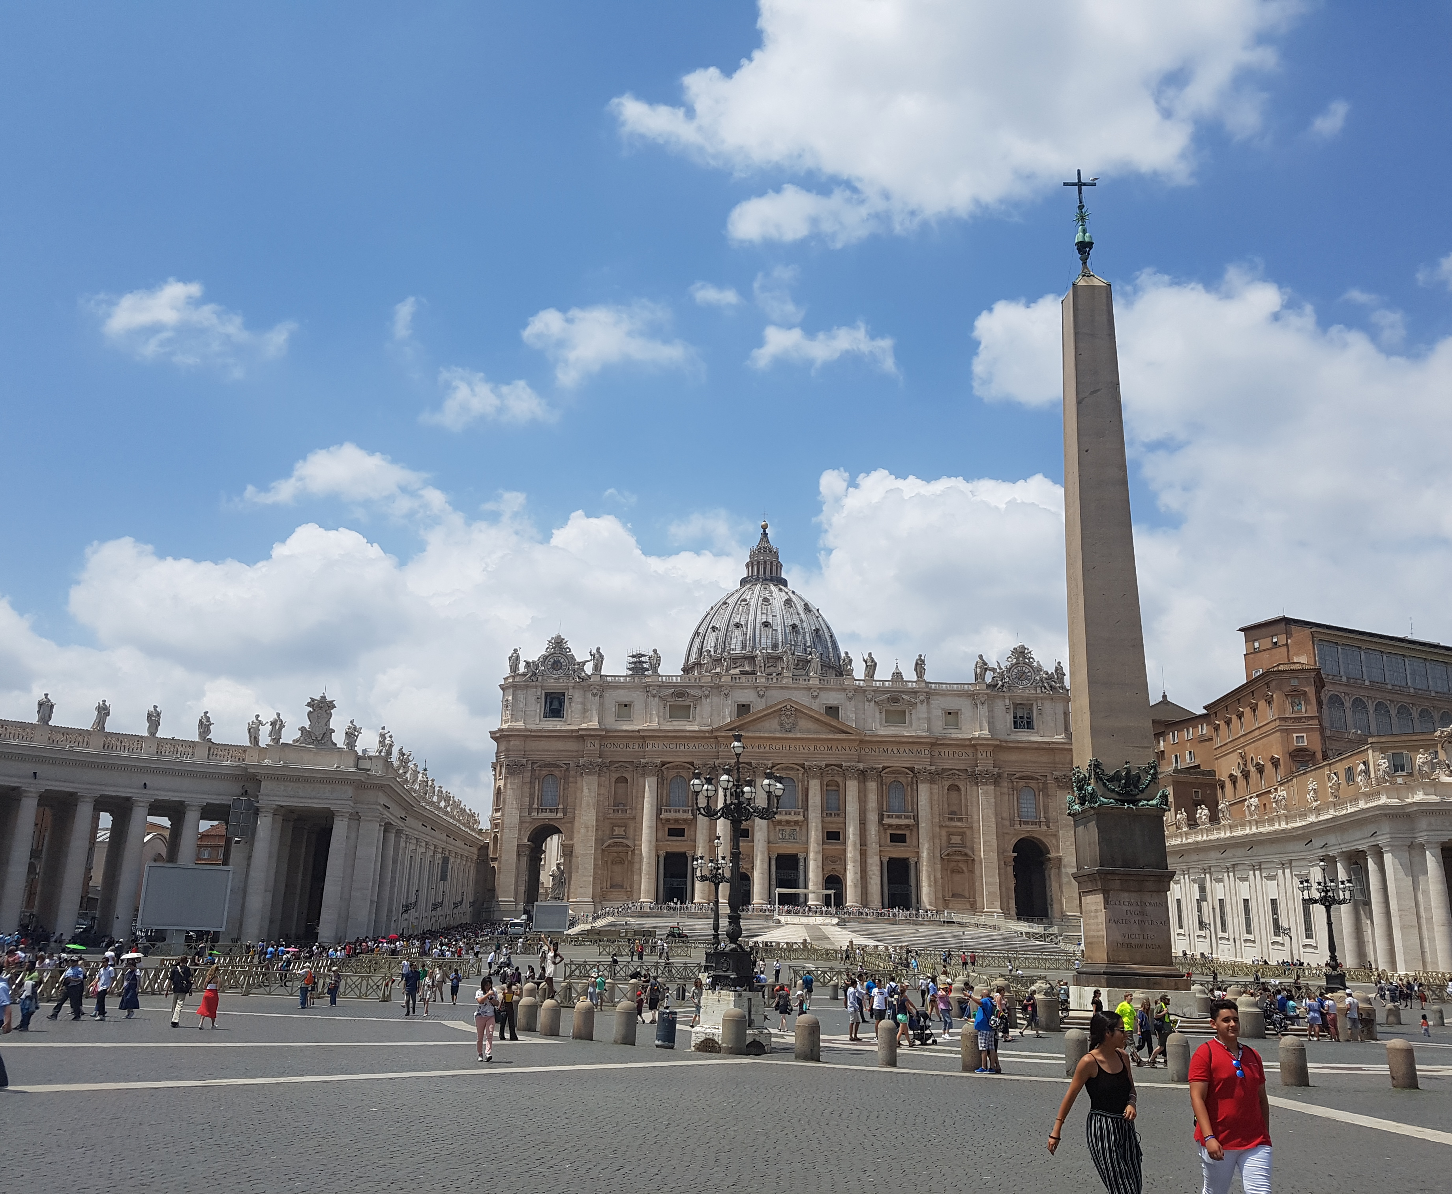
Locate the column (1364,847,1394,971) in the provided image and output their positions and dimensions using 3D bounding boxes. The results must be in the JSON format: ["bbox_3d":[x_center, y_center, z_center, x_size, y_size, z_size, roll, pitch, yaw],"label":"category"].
[{"bbox_3d":[65.182,31.021,118.835,1.750,12.167,1.750,-7,-17,27],"label":"column"}]

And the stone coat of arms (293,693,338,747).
[{"bbox_3d":[-41.090,12.414,119.804,4.000,5.355,1.400,12,-19,-32],"label":"stone coat of arms"}]

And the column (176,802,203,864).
[{"bbox_3d":[-50.372,25.520,111.103,1.800,12.800,1.800,12,-19,-31],"label":"column"}]

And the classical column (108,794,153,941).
[{"bbox_3d":[-50.270,23.228,101.420,1.750,12.167,1.750,9,-17,-24],"label":"classical column"}]

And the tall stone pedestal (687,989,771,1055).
[{"bbox_3d":[0.182,10.302,29.102,1.420,1.429,1.420,-14,-23,43],"label":"tall stone pedestal"}]

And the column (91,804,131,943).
[{"bbox_3d":[-61.155,27.785,119.811,2.000,12.830,2.000,1,-16,0],"label":"column"}]

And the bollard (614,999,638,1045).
[{"bbox_3d":[-2.605,11.151,31.309,0.580,1.064,0.580,3,-16,-4],"label":"bollard"}]

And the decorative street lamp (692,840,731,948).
[{"bbox_3d":[-0.455,14.663,57.382,2.200,6.250,2.200,1,-16,0],"label":"decorative street lamp"}]

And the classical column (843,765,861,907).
[{"bbox_3d":[25.523,47.099,237.941,3.200,27.914,3.200,2,-16,-1],"label":"classical column"}]

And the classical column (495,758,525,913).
[{"bbox_3d":[-42.659,47.469,237.123,4.000,30.400,2.600,2,-15,-1],"label":"classical column"}]

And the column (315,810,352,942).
[{"bbox_3d":[-35.645,25.617,108.727,1.750,12.167,1.750,6,-16,-17],"label":"column"}]

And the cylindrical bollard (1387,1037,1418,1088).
[{"bbox_3d":[14.522,9.999,25.642,0.570,0.973,0.570,-7,-18,27],"label":"cylindrical bollard"}]

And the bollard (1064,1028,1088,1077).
[{"bbox_3d":[7.665,9.946,26.133,0.500,0.943,0.500,1,-16,0],"label":"bollard"}]

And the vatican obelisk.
[{"bbox_3d":[17.198,-2.622,54.358,3.500,39.107,3.500,2,-16,-2],"label":"vatican obelisk"}]

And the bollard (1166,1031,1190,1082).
[{"bbox_3d":[9.780,9.957,25.878,0.470,1.010,0.470,-4,-16,19],"label":"bollard"}]

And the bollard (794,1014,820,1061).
[{"bbox_3d":[1.888,10.200,27.665,0.600,1.009,0.600,0,-16,4],"label":"bollard"}]

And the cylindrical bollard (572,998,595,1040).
[{"bbox_3d":[-3.986,11.888,33.583,0.580,1.035,0.580,3,-16,-6],"label":"cylindrical bollard"}]

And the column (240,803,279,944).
[{"bbox_3d":[-44.805,26.558,114.818,2.000,12.880,2.000,2,-16,-1],"label":"column"}]

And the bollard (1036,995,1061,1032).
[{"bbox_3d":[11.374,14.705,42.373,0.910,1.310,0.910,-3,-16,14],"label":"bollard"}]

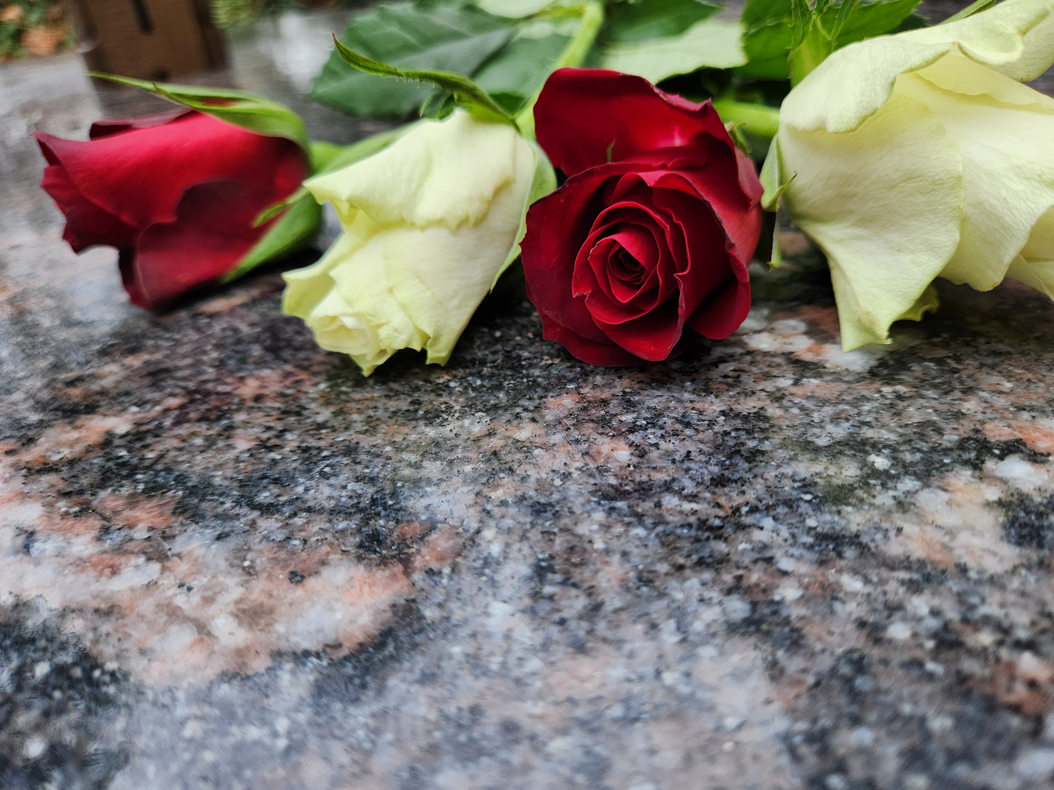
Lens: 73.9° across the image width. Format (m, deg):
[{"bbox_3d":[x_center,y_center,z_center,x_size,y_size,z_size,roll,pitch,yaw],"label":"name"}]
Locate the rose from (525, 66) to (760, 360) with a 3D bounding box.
[{"bbox_3d":[0.025,-0.039,0.152,0.050,0.056,0.050,8,34,12],"label":"rose"}]

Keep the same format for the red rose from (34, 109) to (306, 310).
[{"bbox_3d":[-0.091,-0.048,0.181,0.059,0.048,0.046,-6,34,-9],"label":"red rose"}]

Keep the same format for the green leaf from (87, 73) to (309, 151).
[{"bbox_3d":[-0.090,-0.079,0.193,0.058,0.014,0.016,2,33,2],"label":"green leaf"}]

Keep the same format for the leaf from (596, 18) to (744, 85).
[{"bbox_3d":[0.049,-0.115,0.235,0.045,0.012,0.030,12,51,10],"label":"leaf"}]

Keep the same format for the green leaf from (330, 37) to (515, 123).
[{"bbox_3d":[-0.025,-0.076,0.171,0.046,0.013,0.014,2,33,3],"label":"green leaf"}]

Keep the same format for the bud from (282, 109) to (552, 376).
[{"bbox_3d":[-0.020,-0.036,0.155,0.046,0.046,0.059,23,58,31],"label":"bud"}]

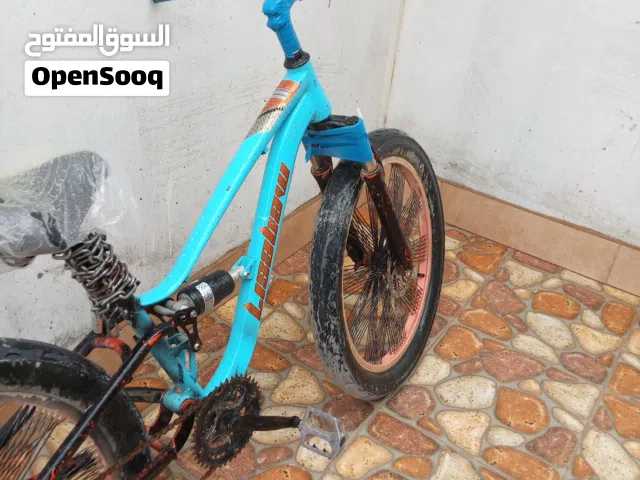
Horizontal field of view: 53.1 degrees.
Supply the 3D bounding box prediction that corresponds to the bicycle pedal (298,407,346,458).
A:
[{"bbox_3d":[0.005,0.377,1.254,0.098,0.077,0.027,11,-5,37],"label":"bicycle pedal"}]

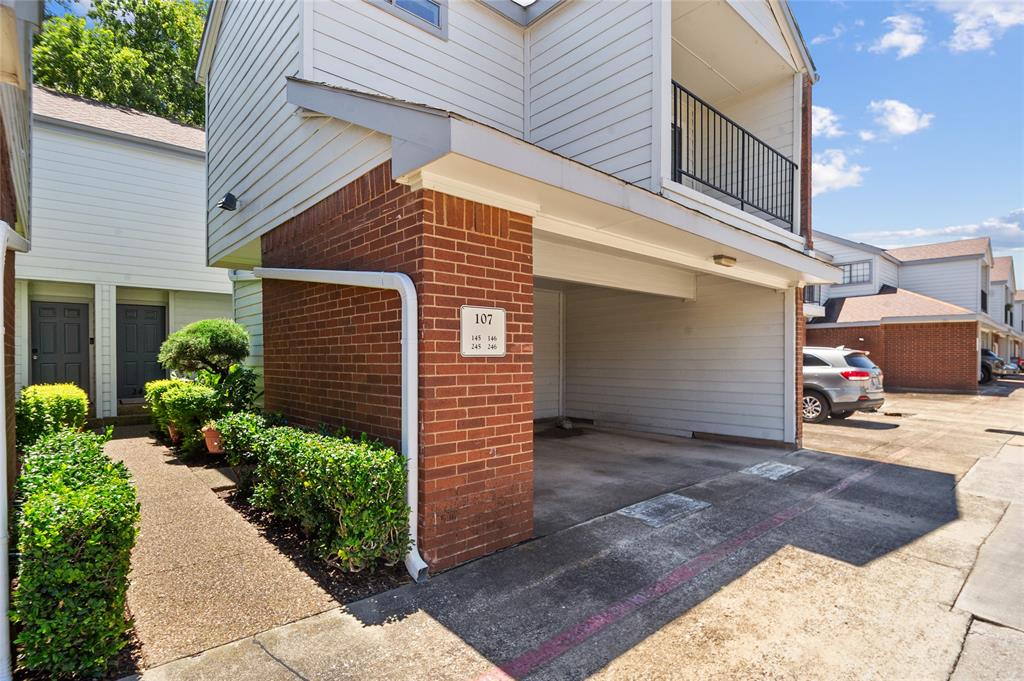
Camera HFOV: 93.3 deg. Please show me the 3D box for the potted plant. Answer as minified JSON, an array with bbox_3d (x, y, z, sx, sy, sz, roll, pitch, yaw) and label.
[{"bbox_3d":[-4.618,1.506,7.500,0.360,0.510,0.360,2,-3,-43],"label":"potted plant"}]

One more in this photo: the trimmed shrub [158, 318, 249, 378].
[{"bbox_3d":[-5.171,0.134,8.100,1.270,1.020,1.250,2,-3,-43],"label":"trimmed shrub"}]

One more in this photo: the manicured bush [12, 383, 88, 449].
[{"bbox_3d":[-8.023,1.356,8.400,0.980,1.050,0.980,2,-3,-43],"label":"manicured bush"}]

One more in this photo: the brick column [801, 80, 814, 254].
[{"bbox_3d":[4.710,-2.866,7.780,0.230,2.800,0.230,2,-3,-43],"label":"brick column"}]

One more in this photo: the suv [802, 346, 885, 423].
[{"bbox_3d":[6.390,1.040,12.360,1.890,1.690,4.760,2,-3,-43],"label":"suv"}]

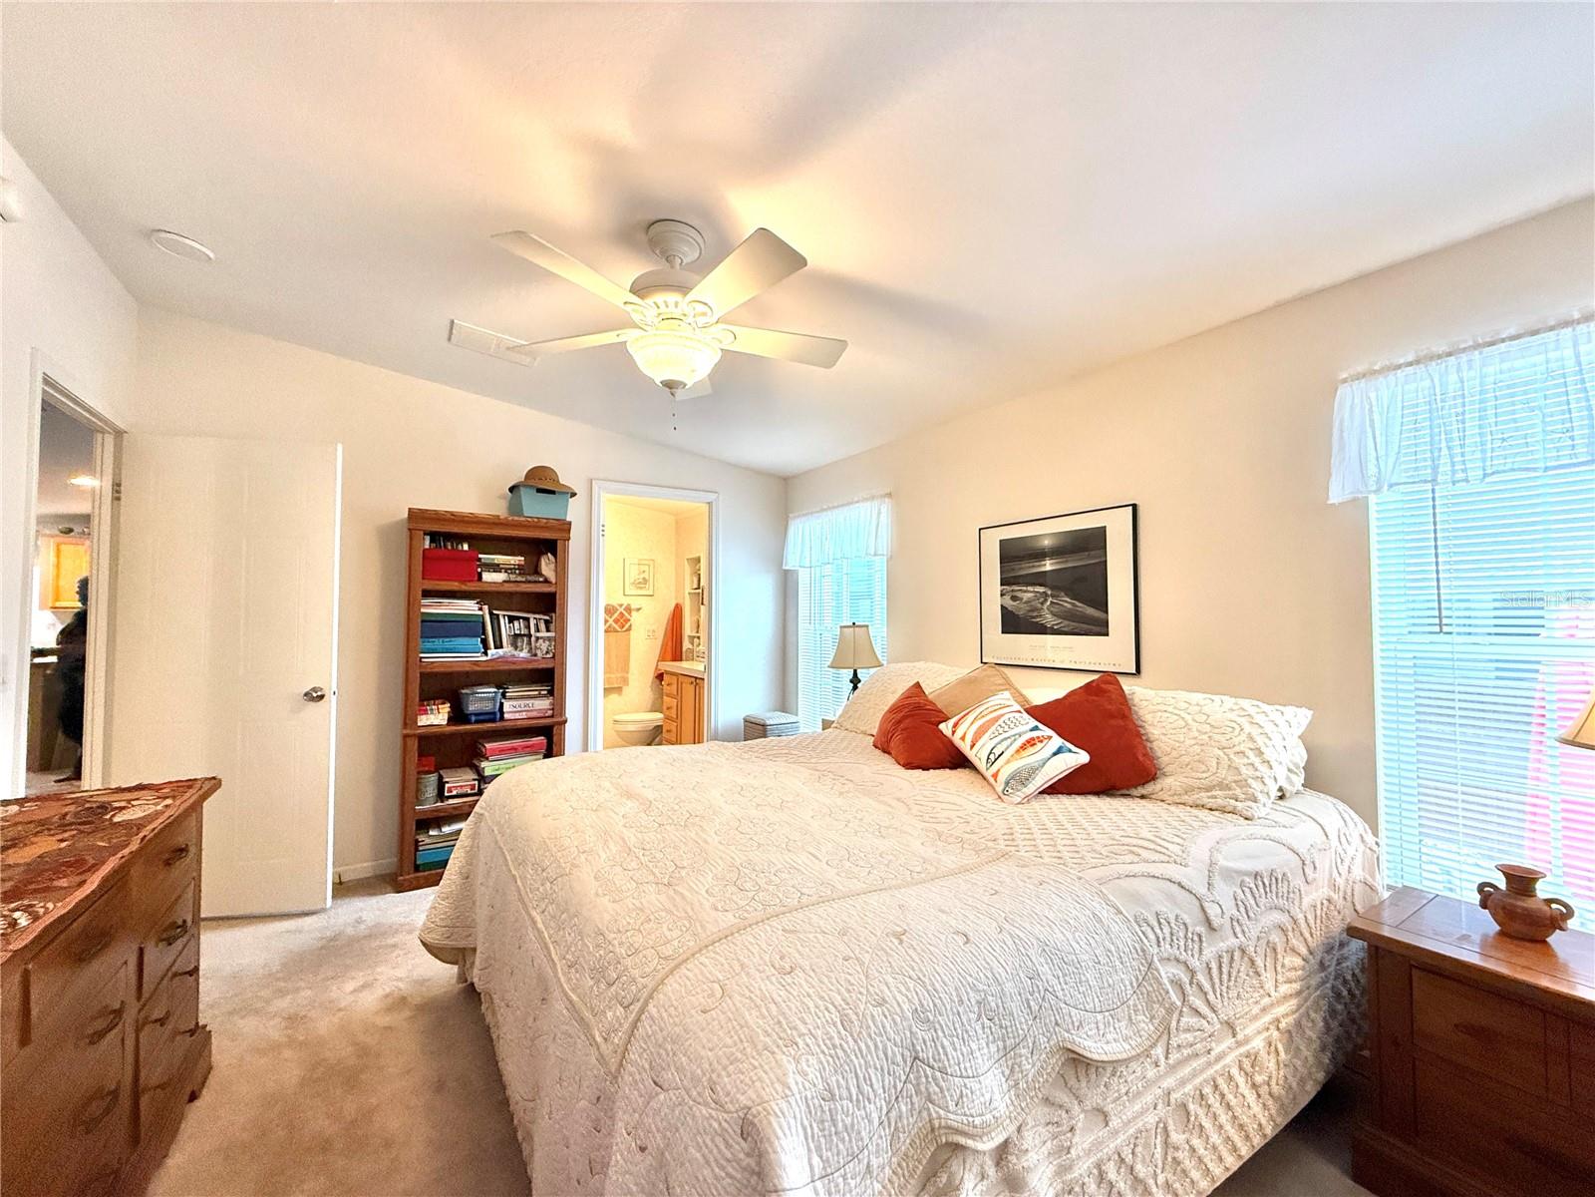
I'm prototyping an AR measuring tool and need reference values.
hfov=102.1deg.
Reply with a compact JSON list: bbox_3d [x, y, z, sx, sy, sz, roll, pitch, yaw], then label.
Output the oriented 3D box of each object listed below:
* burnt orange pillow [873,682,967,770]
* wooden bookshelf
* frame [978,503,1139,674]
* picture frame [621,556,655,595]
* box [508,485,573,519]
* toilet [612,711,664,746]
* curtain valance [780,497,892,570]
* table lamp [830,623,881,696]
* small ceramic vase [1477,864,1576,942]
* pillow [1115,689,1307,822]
[{"bbox_3d":[0.537,0.508,2.622,0.150,0.400,0.420,50,-27,-23],"label":"burnt orange pillow"},{"bbox_3d":[-1.629,0.484,3.385,0.775,1.800,0.300,1,-2,-34],"label":"wooden bookshelf"},{"bbox_3d":[1.123,-0.025,2.866,0.024,0.665,0.775,1,-2,-34],"label":"frame"},{"bbox_3d":[-1.488,-0.200,6.094,0.300,0.345,0.020,1,-2,-34],"label":"picture frame"},{"bbox_3d":[-1.425,-0.501,3.554,0.250,0.178,0.250,1,-2,-38],"label":"box"},{"bbox_3d":[-1.302,1.092,5.763,0.690,0.740,0.400,1,-2,-34],"label":"toilet"},{"bbox_3d":[0.224,-0.414,4.144,0.085,0.390,1.040,1,-2,-34],"label":"curtain valance"},{"bbox_3d":[0.316,0.469,3.604,0.310,0.650,0.310,0,-2,0],"label":"table lamp"},{"bbox_3d":[1.650,0.691,1.464,0.108,0.142,0.147,1,-2,-34],"label":"small ceramic vase"},{"bbox_3d":[1.204,0.477,2.248,0.170,0.450,0.850,50,-27,-22],"label":"pillow"}]

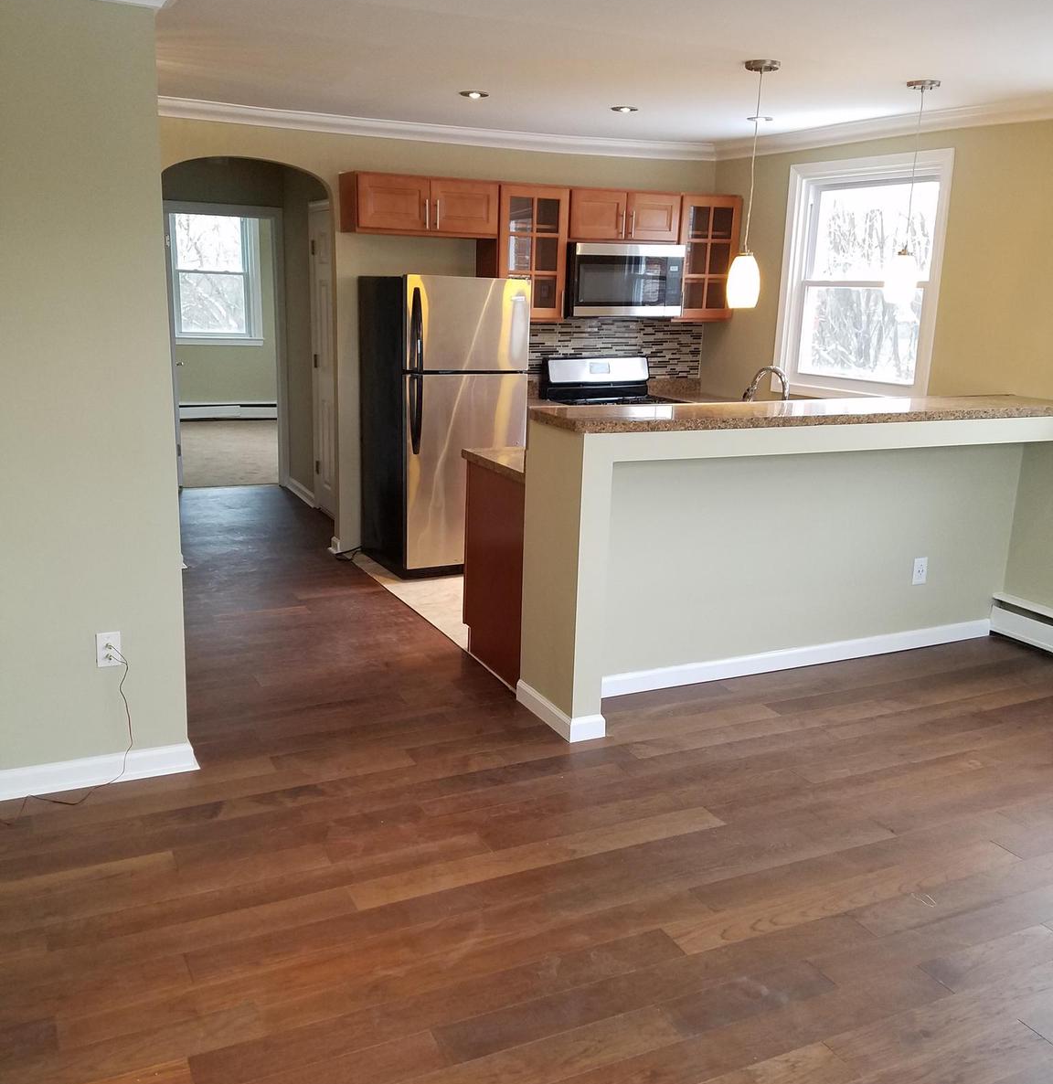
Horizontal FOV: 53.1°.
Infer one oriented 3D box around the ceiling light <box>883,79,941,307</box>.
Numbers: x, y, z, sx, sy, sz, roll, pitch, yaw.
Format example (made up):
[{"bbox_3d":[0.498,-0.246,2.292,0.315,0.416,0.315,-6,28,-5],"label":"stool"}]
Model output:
[{"bbox_3d":[1.549,-1.395,4.254,0.135,0.860,0.135,-5,16,-25],"label":"ceiling light"}]

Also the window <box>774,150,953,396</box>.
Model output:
[{"bbox_3d":[1.839,-1.436,5.872,0.110,1.319,1.239,-5,16,-25],"label":"window"}]

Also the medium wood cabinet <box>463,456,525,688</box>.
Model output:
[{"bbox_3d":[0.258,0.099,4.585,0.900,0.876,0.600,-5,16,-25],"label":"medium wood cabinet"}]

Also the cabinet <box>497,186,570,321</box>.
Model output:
[{"bbox_3d":[-0.022,-1.711,6.269,0.453,0.769,0.327,-5,16,-25],"label":"cabinet"}]

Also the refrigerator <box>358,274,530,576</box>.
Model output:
[{"bbox_3d":[-0.483,-0.684,6.080,0.720,1.636,0.750,-6,16,-27],"label":"refrigerator"}]

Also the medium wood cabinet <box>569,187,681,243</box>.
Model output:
[{"bbox_3d":[0.524,-1.990,6.491,0.762,0.300,0.320,-5,16,-25],"label":"medium wood cabinet"}]

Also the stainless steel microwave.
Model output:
[{"bbox_3d":[0.548,-1.633,6.567,0.757,0.424,0.400,-5,16,-25],"label":"stainless steel microwave"}]

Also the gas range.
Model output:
[{"bbox_3d":[0.571,-0.553,6.647,0.757,1.152,0.670,-5,16,-25],"label":"gas range"}]

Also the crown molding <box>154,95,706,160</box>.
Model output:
[{"bbox_3d":[-0.364,-2.360,6.090,3.530,0.085,0.080,-5,16,-25],"label":"crown molding"}]

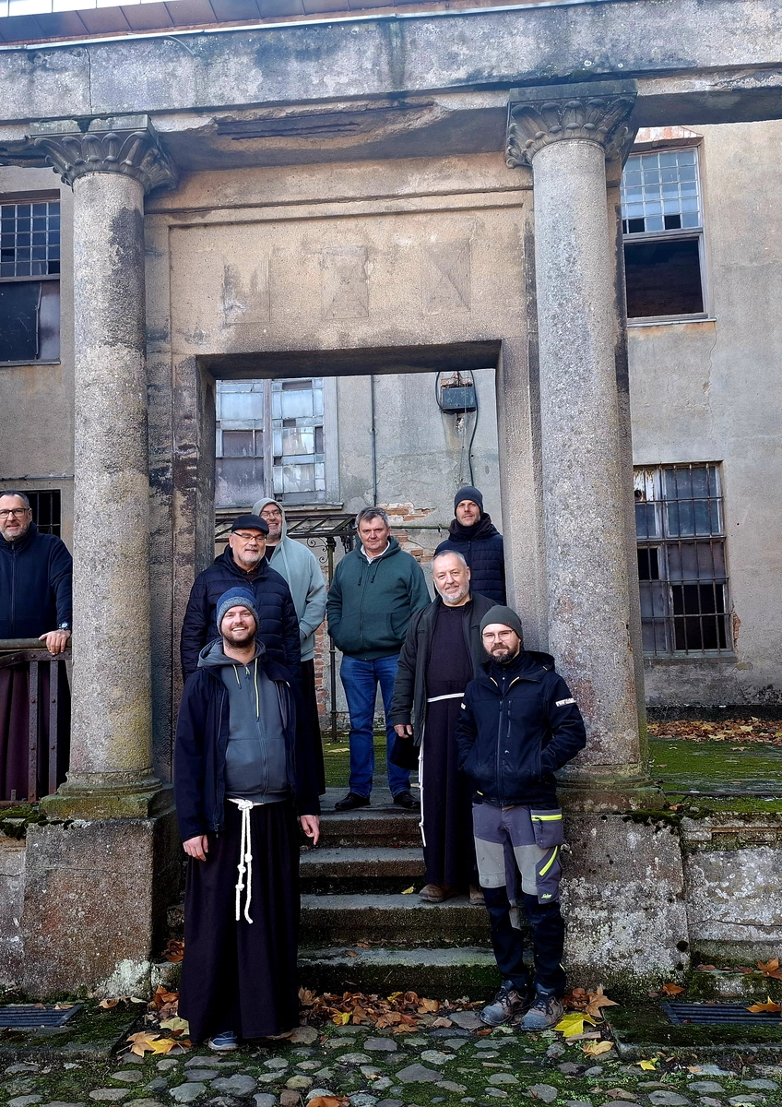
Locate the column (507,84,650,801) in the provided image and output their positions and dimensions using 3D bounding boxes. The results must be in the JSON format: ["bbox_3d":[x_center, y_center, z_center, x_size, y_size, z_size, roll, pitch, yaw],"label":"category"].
[{"bbox_3d":[1.003,-0.548,5.094,0.636,3.611,0.636,-2,-6,4],"label":"column"}]

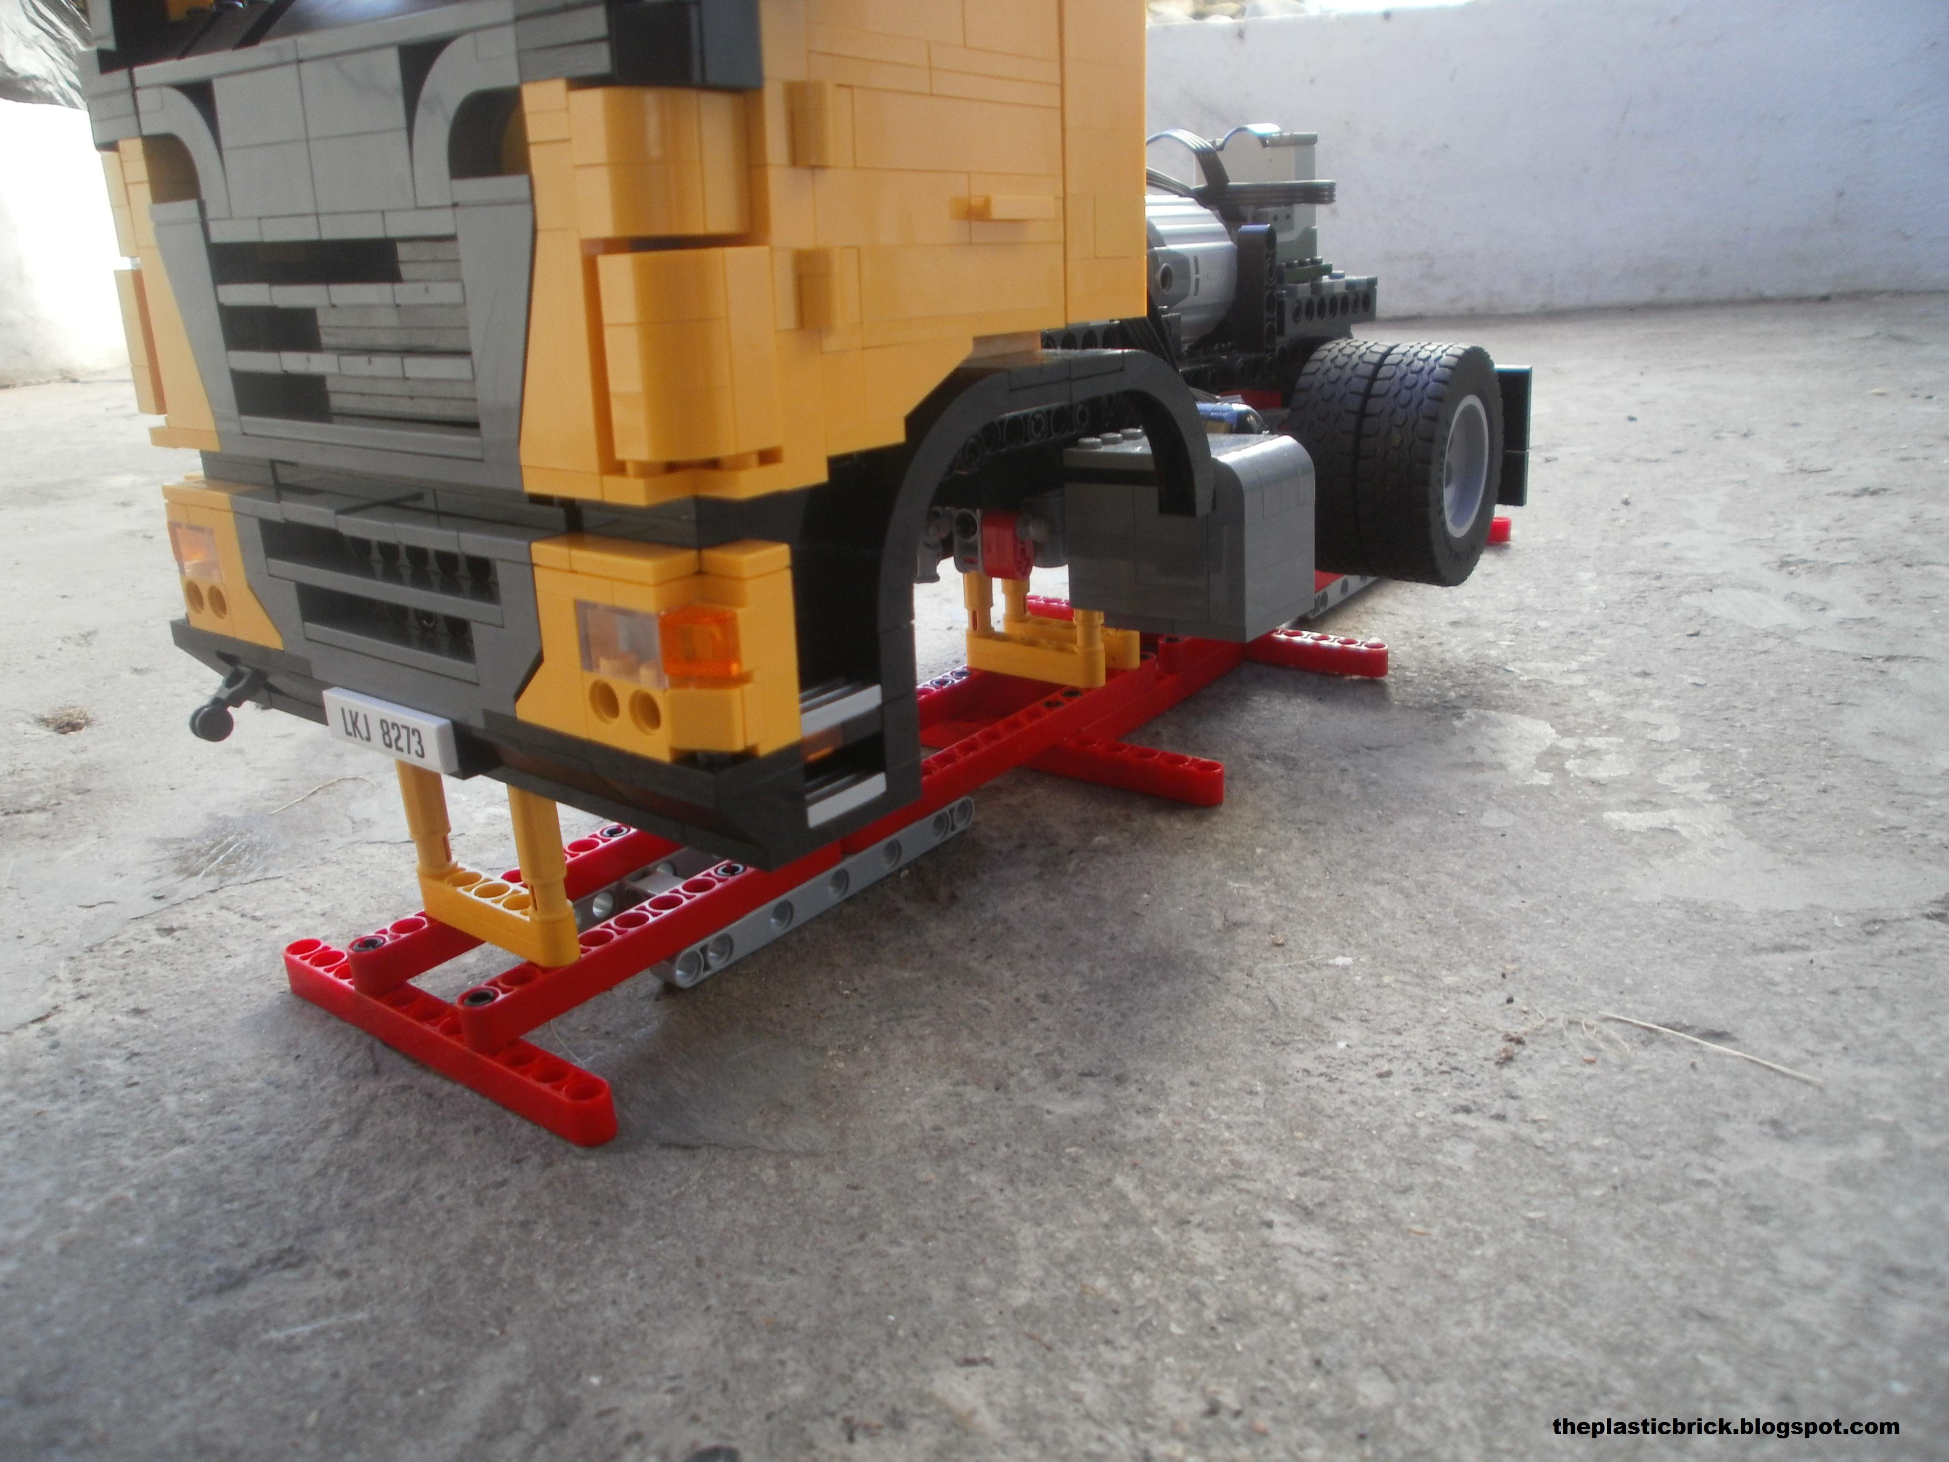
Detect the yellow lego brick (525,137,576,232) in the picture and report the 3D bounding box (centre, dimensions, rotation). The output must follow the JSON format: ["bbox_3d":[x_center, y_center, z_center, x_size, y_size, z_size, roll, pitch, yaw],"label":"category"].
[{"bbox_3d":[-0.048,-0.067,0.179,0.008,0.010,0.008,12,22,35],"label":"yellow lego brick"}]

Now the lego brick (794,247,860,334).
[{"bbox_3d":[-0.018,-0.056,0.186,0.009,0.010,0.012,12,22,35],"label":"lego brick"}]

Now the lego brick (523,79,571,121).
[{"bbox_3d":[-0.048,-0.076,0.176,0.008,0.003,0.008,12,22,35],"label":"lego brick"}]

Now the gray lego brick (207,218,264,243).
[{"bbox_3d":[-0.109,-0.076,0.223,0.016,0.003,0.008,12,22,35],"label":"gray lego brick"}]

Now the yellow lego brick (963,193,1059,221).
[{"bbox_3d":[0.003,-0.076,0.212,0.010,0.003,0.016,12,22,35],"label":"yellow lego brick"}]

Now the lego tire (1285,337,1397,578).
[{"bbox_3d":[0.108,-0.075,0.410,0.020,0.062,0.062,9,22,34],"label":"lego tire"}]

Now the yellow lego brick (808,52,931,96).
[{"bbox_3d":[-0.016,-0.084,0.188,0.008,0.003,0.024,12,22,35],"label":"yellow lego brick"}]

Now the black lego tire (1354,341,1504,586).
[{"bbox_3d":[0.124,-0.072,0.398,0.020,0.062,0.062,9,22,34],"label":"black lego tire"}]

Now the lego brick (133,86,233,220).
[{"bbox_3d":[-0.120,-0.090,0.230,0.024,0.020,0.008,12,22,35],"label":"lego brick"}]

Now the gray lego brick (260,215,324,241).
[{"bbox_3d":[-0.098,-0.075,0.218,0.016,0.003,0.008,12,22,35],"label":"gray lego brick"}]

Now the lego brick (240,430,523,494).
[{"bbox_3d":[-0.090,-0.042,0.223,0.079,0.003,0.008,12,22,35],"label":"lego brick"}]

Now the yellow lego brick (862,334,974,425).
[{"bbox_3d":[-0.010,-0.050,0.206,0.008,0.010,0.024,12,22,35],"label":"yellow lego brick"}]

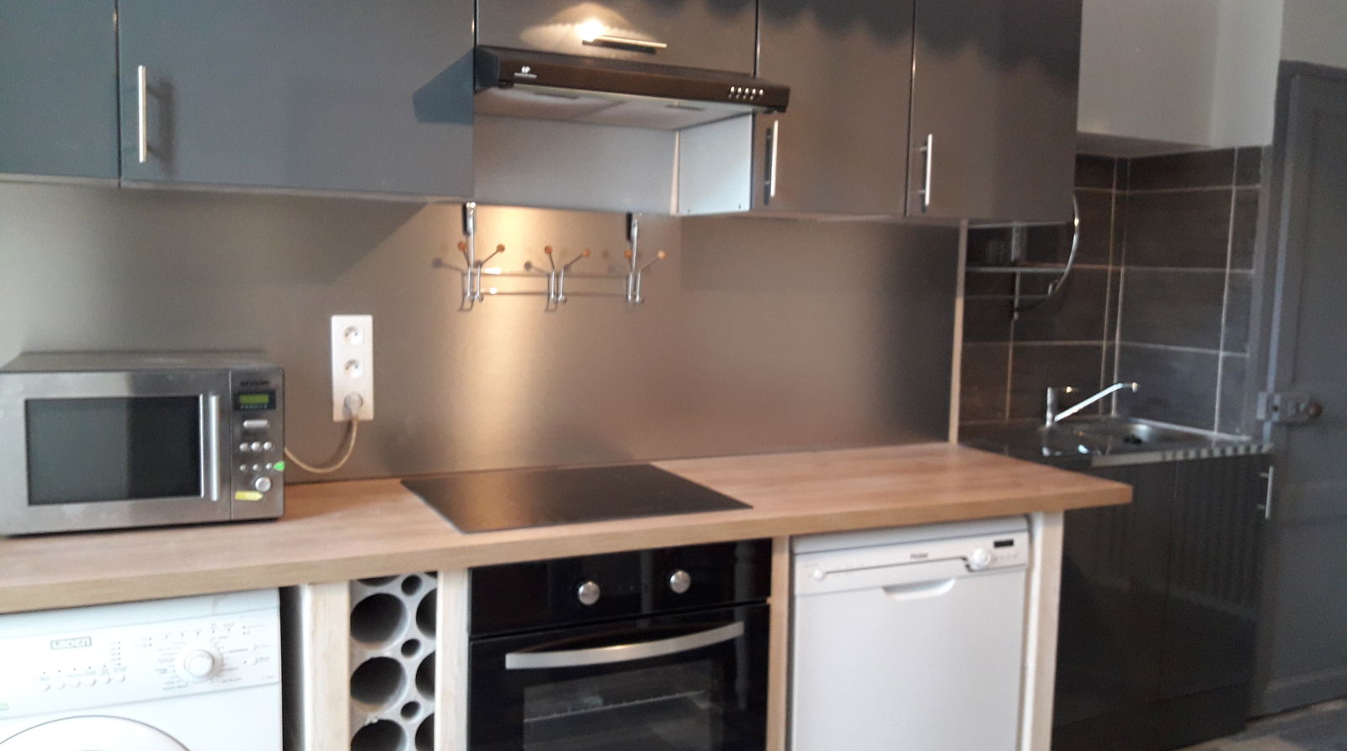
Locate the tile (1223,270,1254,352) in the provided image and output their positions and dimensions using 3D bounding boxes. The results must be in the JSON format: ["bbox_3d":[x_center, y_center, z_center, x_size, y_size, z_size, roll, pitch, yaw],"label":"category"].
[{"bbox_3d":[1.709,-0.191,3.288,0.012,0.249,0.087,-1,6,-25],"label":"tile"}]

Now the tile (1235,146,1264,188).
[{"bbox_3d":[1.719,-0.622,3.247,0.012,0.110,0.087,-1,6,-25],"label":"tile"}]

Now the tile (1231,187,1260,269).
[{"bbox_3d":[1.715,-0.441,3.264,0.012,0.249,0.087,-1,6,-25],"label":"tile"}]

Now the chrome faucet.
[{"bbox_3d":[1.283,0.092,3.366,0.270,0.155,0.050,3,6,20],"label":"chrome faucet"}]

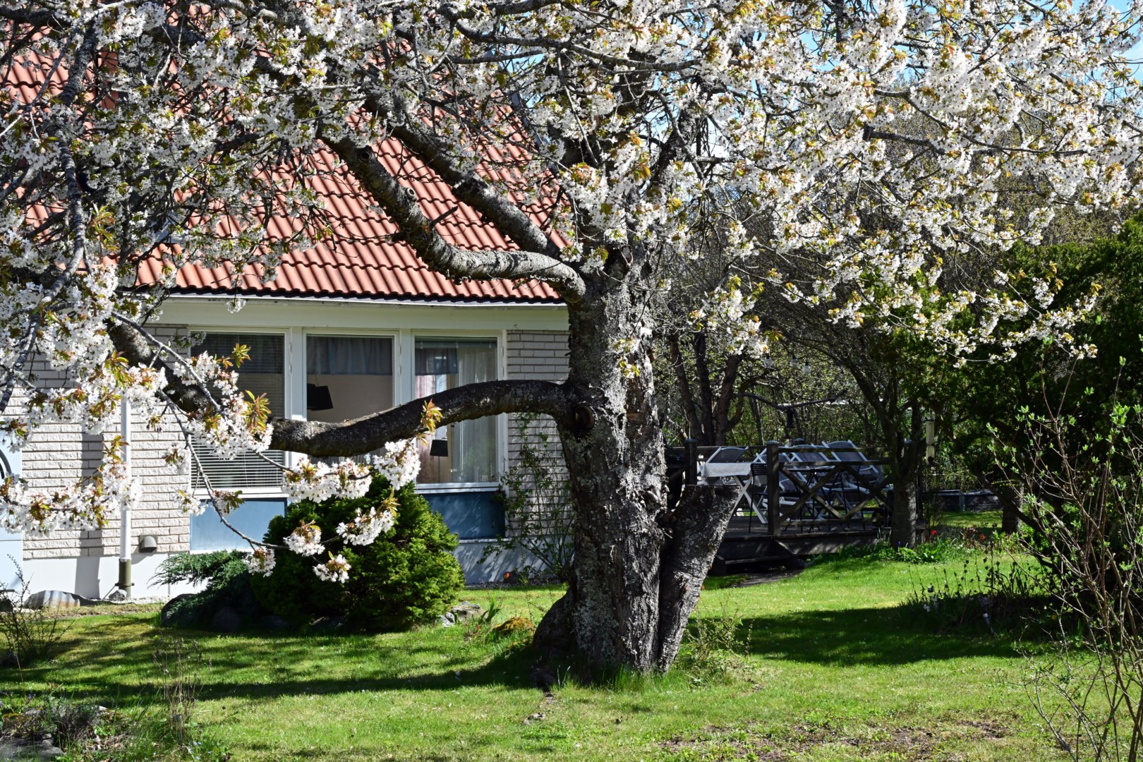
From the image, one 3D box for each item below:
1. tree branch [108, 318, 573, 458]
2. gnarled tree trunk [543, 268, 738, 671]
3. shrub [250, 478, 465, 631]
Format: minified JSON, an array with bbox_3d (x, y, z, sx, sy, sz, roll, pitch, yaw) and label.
[{"bbox_3d":[-1.375,0.037,11.300,2.800,0.830,0.600,0,-1,-18],"label":"tree branch"},{"bbox_3d":[0.410,0.530,11.400,1.180,2.400,0.850,0,0,0],"label":"gnarled tree trunk"},{"bbox_3d":[-1.684,1.344,15.000,1.680,1.230,1.600,0,-1,-6],"label":"shrub"}]

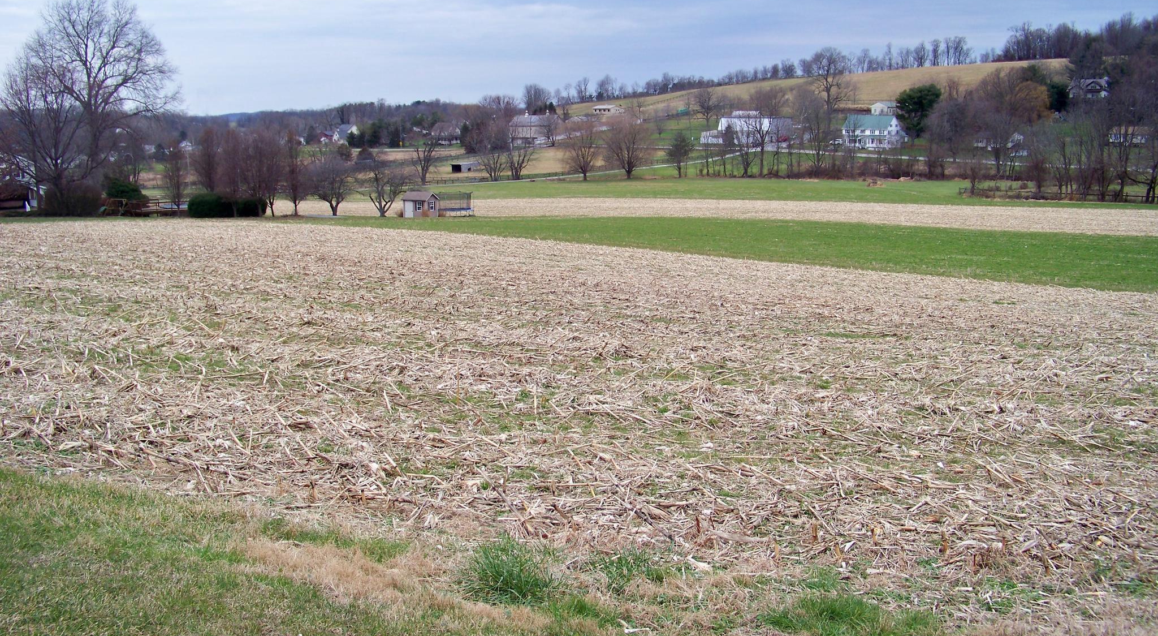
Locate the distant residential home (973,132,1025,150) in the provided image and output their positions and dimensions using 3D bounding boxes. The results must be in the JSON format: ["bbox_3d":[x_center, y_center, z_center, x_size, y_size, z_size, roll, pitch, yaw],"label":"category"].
[{"bbox_3d":[127.390,-53.670,335.000,15.500,5.700,9.500,4,10,25],"label":"distant residential home"}]

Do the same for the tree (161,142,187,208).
[{"bbox_3d":[-47.000,-16.260,127.350,2.840,7.770,2.840,-4,10,-20],"label":"tree"}]

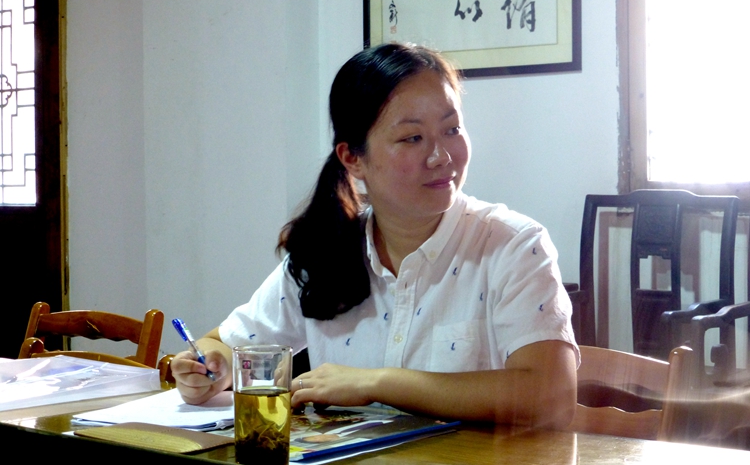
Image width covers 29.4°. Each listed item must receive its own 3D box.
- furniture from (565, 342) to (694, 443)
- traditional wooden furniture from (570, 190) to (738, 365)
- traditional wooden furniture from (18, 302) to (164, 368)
[{"bbox_3d":[0.215,0.591,2.335,0.430,0.810,0.480,1,2,42],"label":"furniture"},{"bbox_3d":[0.705,0.410,4.140,0.580,1.050,0.480,1,2,42],"label":"traditional wooden furniture"},{"bbox_3d":[-0.790,0.578,3.100,0.430,0.800,0.480,1,2,42],"label":"traditional wooden furniture"}]

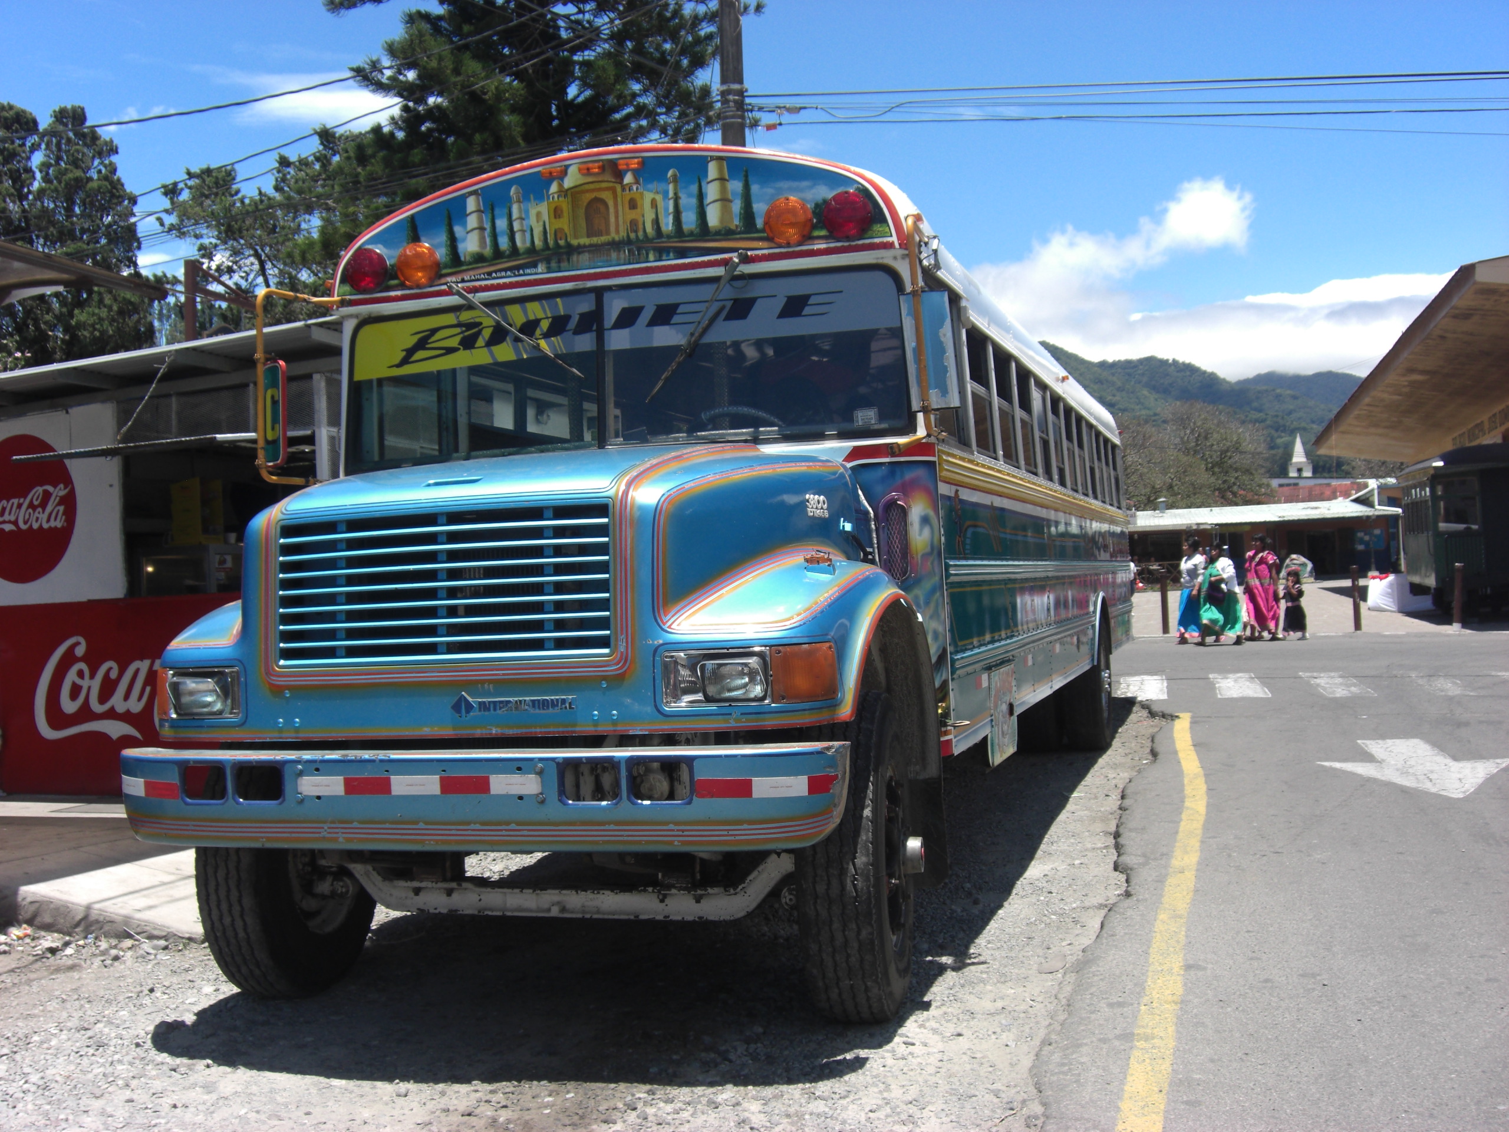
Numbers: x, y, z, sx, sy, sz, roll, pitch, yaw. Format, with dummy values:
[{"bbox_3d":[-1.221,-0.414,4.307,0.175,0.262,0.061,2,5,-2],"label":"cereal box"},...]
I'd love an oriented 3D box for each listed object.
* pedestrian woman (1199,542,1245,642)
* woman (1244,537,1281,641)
[{"bbox_3d":[6.764,0.418,24.000,0.520,1.430,0.470,-2,-1,-31],"label":"pedestrian woman"},{"bbox_3d":[7.476,0.313,24.400,0.380,1.570,0.470,-2,-1,-37],"label":"woman"}]

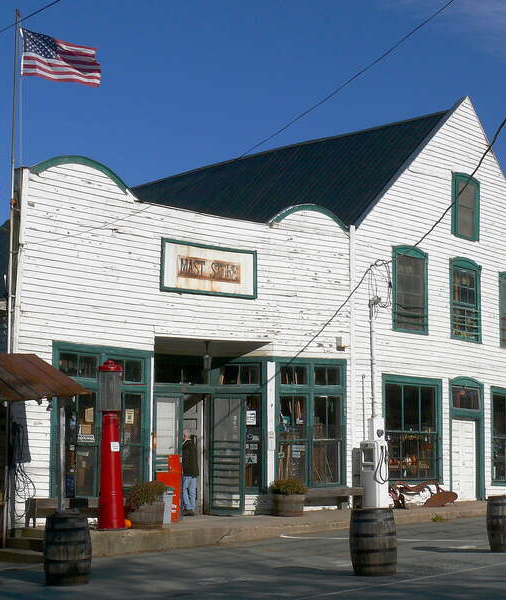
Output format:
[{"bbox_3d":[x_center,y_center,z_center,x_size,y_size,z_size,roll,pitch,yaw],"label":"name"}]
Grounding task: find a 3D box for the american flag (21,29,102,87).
[{"bbox_3d":[-3.428,-4.332,19.032,1.432,1.025,0.350,1,-8,-3],"label":"american flag"}]

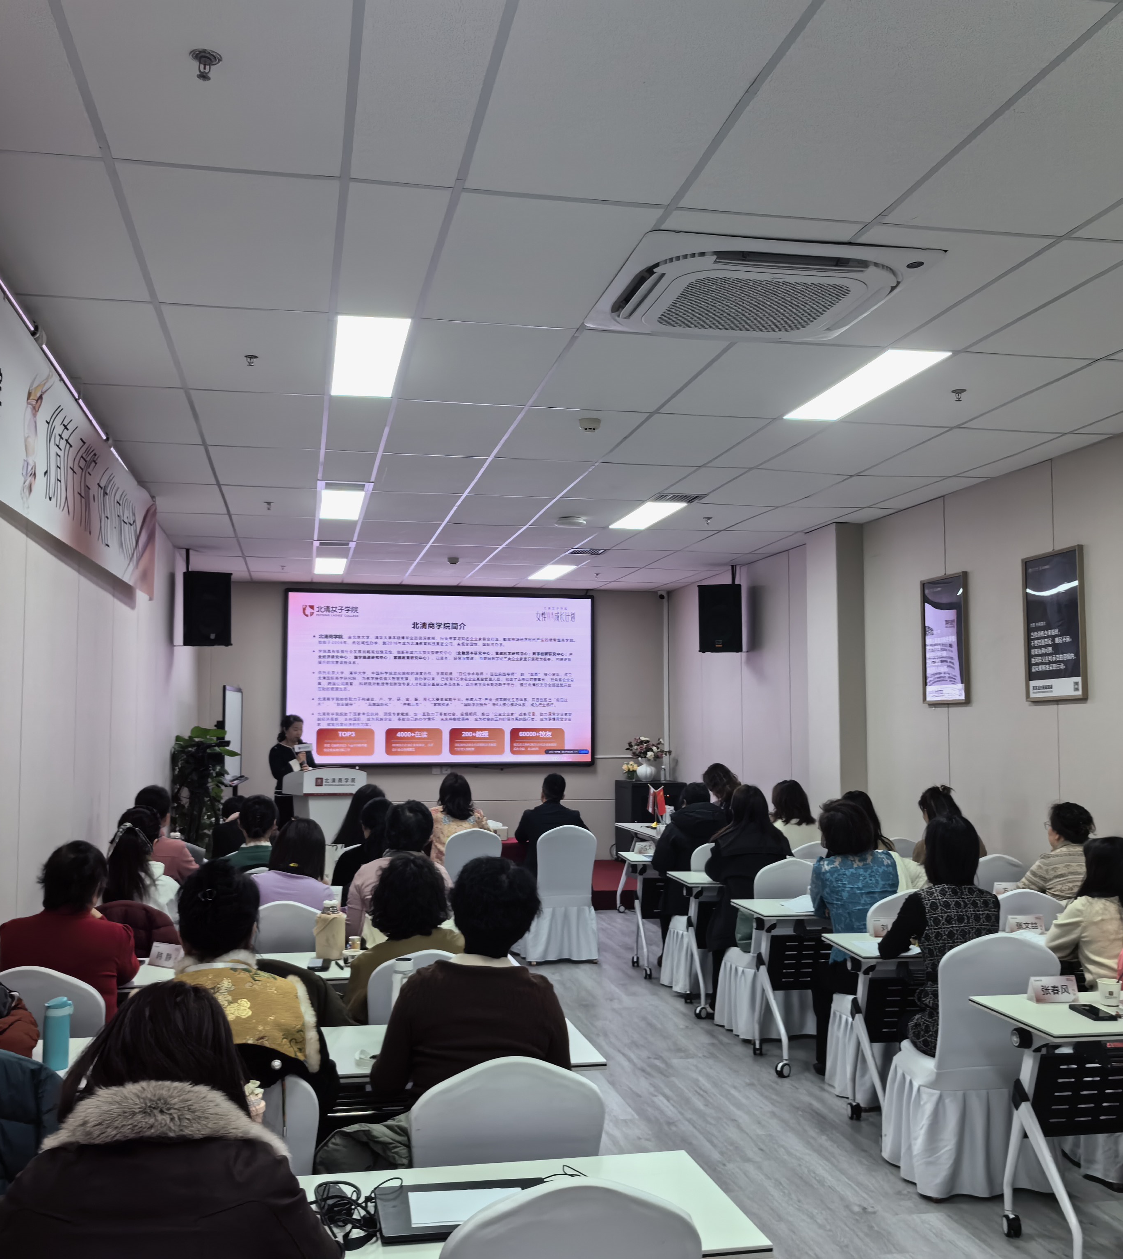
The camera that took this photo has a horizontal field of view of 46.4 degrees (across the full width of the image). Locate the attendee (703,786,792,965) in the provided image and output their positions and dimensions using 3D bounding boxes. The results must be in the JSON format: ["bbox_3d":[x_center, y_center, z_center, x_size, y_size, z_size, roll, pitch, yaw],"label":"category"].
[{"bbox_3d":[0.997,1.500,7.176,0.500,1.280,0.720,1,-4,-14],"label":"attendee"}]

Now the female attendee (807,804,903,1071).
[{"bbox_3d":[1.315,1.397,5.876,0.480,1.260,0.720,1,-4,-14],"label":"female attendee"}]

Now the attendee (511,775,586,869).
[{"bbox_3d":[-0.107,1.623,9.145,0.500,1.250,0.740,1,-4,-13],"label":"attendee"}]

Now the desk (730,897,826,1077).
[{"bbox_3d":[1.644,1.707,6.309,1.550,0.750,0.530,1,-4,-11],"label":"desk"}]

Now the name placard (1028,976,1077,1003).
[{"bbox_3d":[1.563,1.143,4.171,0.148,0.078,0.072,1,-4,-11],"label":"name placard"}]

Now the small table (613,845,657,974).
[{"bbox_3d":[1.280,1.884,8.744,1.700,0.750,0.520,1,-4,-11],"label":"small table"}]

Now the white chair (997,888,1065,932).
[{"bbox_3d":[2.018,1.609,5.971,0.470,0.900,0.530,1,-4,-11],"label":"white chair"}]

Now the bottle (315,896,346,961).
[{"bbox_3d":[-0.844,1.091,4.793,0.110,0.215,0.100,1,-4,-11],"label":"bottle"}]

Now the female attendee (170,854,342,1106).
[{"bbox_3d":[-0.771,1.200,3.095,0.520,1.300,0.700,1,-4,-9],"label":"female attendee"}]

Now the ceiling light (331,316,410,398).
[{"bbox_3d":[-0.789,-1.105,5.319,0.280,0.040,1.180,1,-4,-11],"label":"ceiling light"}]

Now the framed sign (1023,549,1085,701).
[{"bbox_3d":[2.688,-0.012,7.169,0.035,0.810,0.560,1,-4,-11],"label":"framed sign"}]

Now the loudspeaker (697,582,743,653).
[{"bbox_3d":[1.427,-0.096,11.652,0.360,0.590,0.340,-1,-4,15],"label":"loudspeaker"}]

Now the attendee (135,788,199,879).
[{"bbox_3d":[-1.818,1.375,6.105,0.450,1.310,0.740,1,-4,-5],"label":"attendee"}]

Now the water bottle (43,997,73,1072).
[{"bbox_3d":[-1.295,1.036,3.370,0.070,0.180,0.074,1,-4,-11],"label":"water bottle"}]

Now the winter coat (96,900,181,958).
[{"bbox_3d":[-1.759,1.383,5.318,0.480,0.560,0.240,1,-4,-11],"label":"winter coat"}]

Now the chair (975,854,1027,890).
[{"bbox_3d":[2.305,1.703,7.336,0.450,0.920,0.540,1,-4,-11],"label":"chair"}]

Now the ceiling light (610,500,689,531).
[{"bbox_3d":[0.599,-0.783,9.242,0.290,0.040,1.180,1,-4,-11],"label":"ceiling light"}]

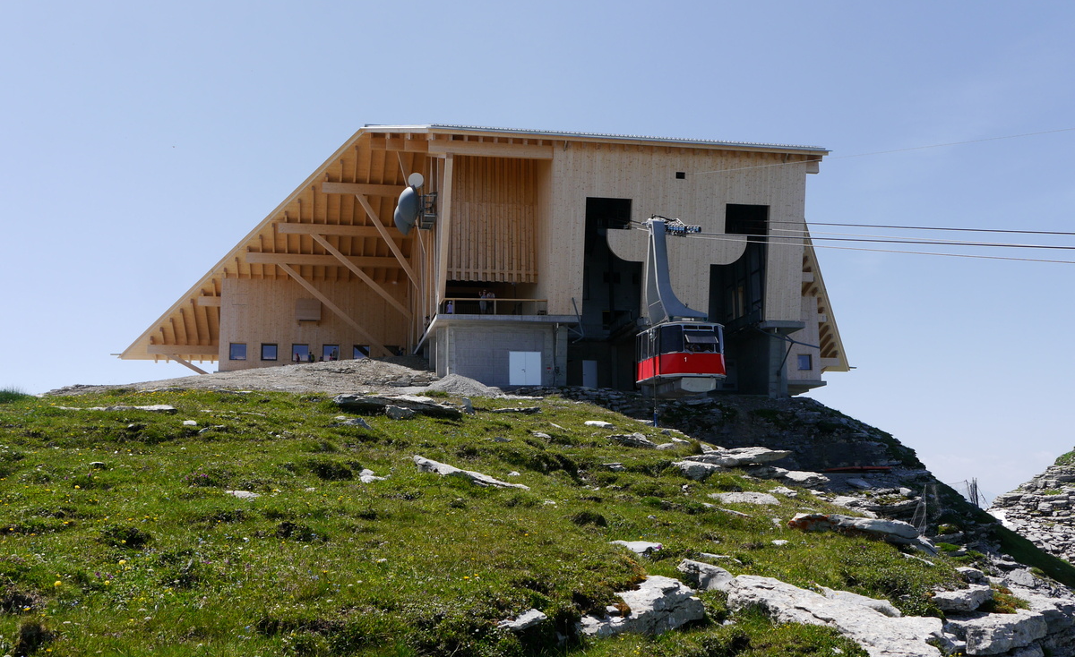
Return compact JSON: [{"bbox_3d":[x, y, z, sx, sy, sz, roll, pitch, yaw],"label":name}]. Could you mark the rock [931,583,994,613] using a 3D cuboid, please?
[{"bbox_3d":[3.112,1.977,8.185,0.426,0.208,0.329,-4,-10,20],"label":"rock"}]

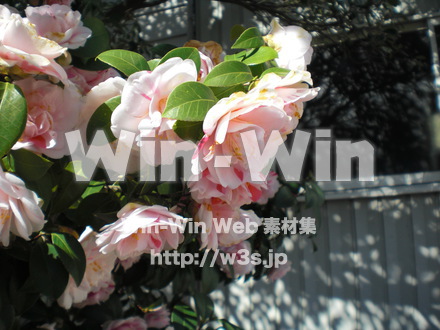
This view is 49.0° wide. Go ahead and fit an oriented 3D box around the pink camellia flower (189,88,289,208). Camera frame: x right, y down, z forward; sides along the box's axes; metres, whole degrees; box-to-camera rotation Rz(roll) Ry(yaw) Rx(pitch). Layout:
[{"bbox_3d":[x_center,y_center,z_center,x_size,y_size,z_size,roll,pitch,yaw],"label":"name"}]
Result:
[{"bbox_3d":[0.020,-0.018,0.530,0.105,0.115,0.080,-1,33,4],"label":"pink camellia flower"}]

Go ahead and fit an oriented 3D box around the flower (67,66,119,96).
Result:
[{"bbox_3d":[-0.168,-0.106,0.630,0.078,0.055,0.050,-1,6,3],"label":"flower"}]

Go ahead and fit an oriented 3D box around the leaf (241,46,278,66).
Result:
[{"bbox_3d":[0.052,-0.145,0.640,0.053,0.034,0.015,-4,-47,-17],"label":"leaf"}]

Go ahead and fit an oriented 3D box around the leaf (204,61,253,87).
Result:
[{"bbox_3d":[0.011,-0.110,0.580,0.060,0.034,0.014,-11,-38,-18],"label":"leaf"}]

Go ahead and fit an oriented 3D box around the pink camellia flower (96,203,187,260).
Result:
[{"bbox_3d":[-0.091,0.077,0.560,0.102,0.060,0.085,-1,-35,7],"label":"pink camellia flower"}]

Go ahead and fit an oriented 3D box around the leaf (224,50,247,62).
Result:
[{"bbox_3d":[0.022,-0.136,0.610,0.036,0.022,0.011,-13,-44,-18],"label":"leaf"}]

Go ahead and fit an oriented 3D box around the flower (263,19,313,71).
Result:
[{"bbox_3d":[0.087,-0.155,0.620,0.055,0.064,0.064,2,-10,-18],"label":"flower"}]

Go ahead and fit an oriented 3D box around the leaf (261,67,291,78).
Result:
[{"bbox_3d":[0.074,-0.118,0.630,0.055,0.034,0.015,-7,-49,-8],"label":"leaf"}]

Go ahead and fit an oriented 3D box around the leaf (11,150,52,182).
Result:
[{"bbox_3d":[-0.228,0.001,0.580,0.062,0.042,0.015,18,-37,6],"label":"leaf"}]

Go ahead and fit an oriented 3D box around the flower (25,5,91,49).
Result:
[{"bbox_3d":[-0.232,-0.196,0.690,0.095,0.070,0.065,-5,22,-13],"label":"flower"}]

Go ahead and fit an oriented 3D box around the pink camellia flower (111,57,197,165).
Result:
[{"bbox_3d":[-0.073,-0.060,0.530,0.095,0.112,0.070,2,8,-12],"label":"pink camellia flower"}]

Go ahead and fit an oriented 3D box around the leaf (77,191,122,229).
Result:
[{"bbox_3d":[-0.156,0.058,0.620,0.062,0.043,0.017,-19,-37,-7],"label":"leaf"}]

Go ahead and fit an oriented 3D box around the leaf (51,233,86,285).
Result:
[{"bbox_3d":[-0.180,0.112,0.570,0.038,0.068,0.014,-22,-10,-27],"label":"leaf"}]

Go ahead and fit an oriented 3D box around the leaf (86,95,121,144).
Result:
[{"bbox_3d":[-0.129,-0.051,0.540,0.036,0.060,0.018,21,-16,6],"label":"leaf"}]

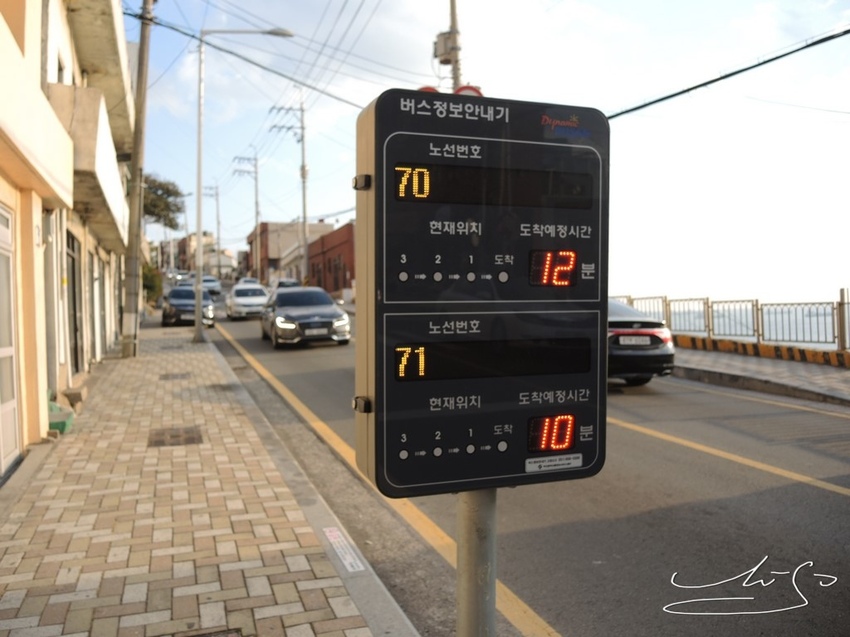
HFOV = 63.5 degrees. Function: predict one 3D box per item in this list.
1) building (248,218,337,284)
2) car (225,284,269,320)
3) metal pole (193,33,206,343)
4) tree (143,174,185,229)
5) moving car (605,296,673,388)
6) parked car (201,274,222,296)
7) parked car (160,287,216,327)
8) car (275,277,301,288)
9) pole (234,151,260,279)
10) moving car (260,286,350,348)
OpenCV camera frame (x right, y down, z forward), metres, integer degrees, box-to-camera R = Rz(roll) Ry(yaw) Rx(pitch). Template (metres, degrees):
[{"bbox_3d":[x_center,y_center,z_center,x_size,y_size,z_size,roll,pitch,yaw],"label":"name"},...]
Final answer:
[{"bbox_3d":[-17.488,-7.607,88.322,8.600,7.100,14.000,-2,0,-20],"label":"building"},{"bbox_3d":[-8.445,-0.798,32.479,1.830,1.480,4.750,-2,4,-20],"label":"car"},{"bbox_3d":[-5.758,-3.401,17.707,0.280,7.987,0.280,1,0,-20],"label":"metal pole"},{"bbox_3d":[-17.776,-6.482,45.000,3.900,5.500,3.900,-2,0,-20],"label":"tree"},{"bbox_3d":[1.947,0.261,11.572,1.860,1.470,4.900,-2,3,-20],"label":"moving car"},{"bbox_3d":[-16.820,-2.525,53.390,1.800,1.480,4.500,-2,6,-20],"label":"parked car"},{"bbox_3d":[-9.071,-0.497,26.289,1.820,1.470,4.700,-2,3,-20],"label":"parked car"},{"bbox_3d":[-9.680,-1.984,47.531,1.800,1.580,4.400,-2,5,-20],"label":"car"},{"bbox_3d":[-17.303,-10.041,67.000,2.400,12.575,0.450,-2,0,-20],"label":"pole"},{"bbox_3d":[-3.394,-0.070,18.811,1.865,1.470,4.900,-2,3,-20],"label":"moving car"}]

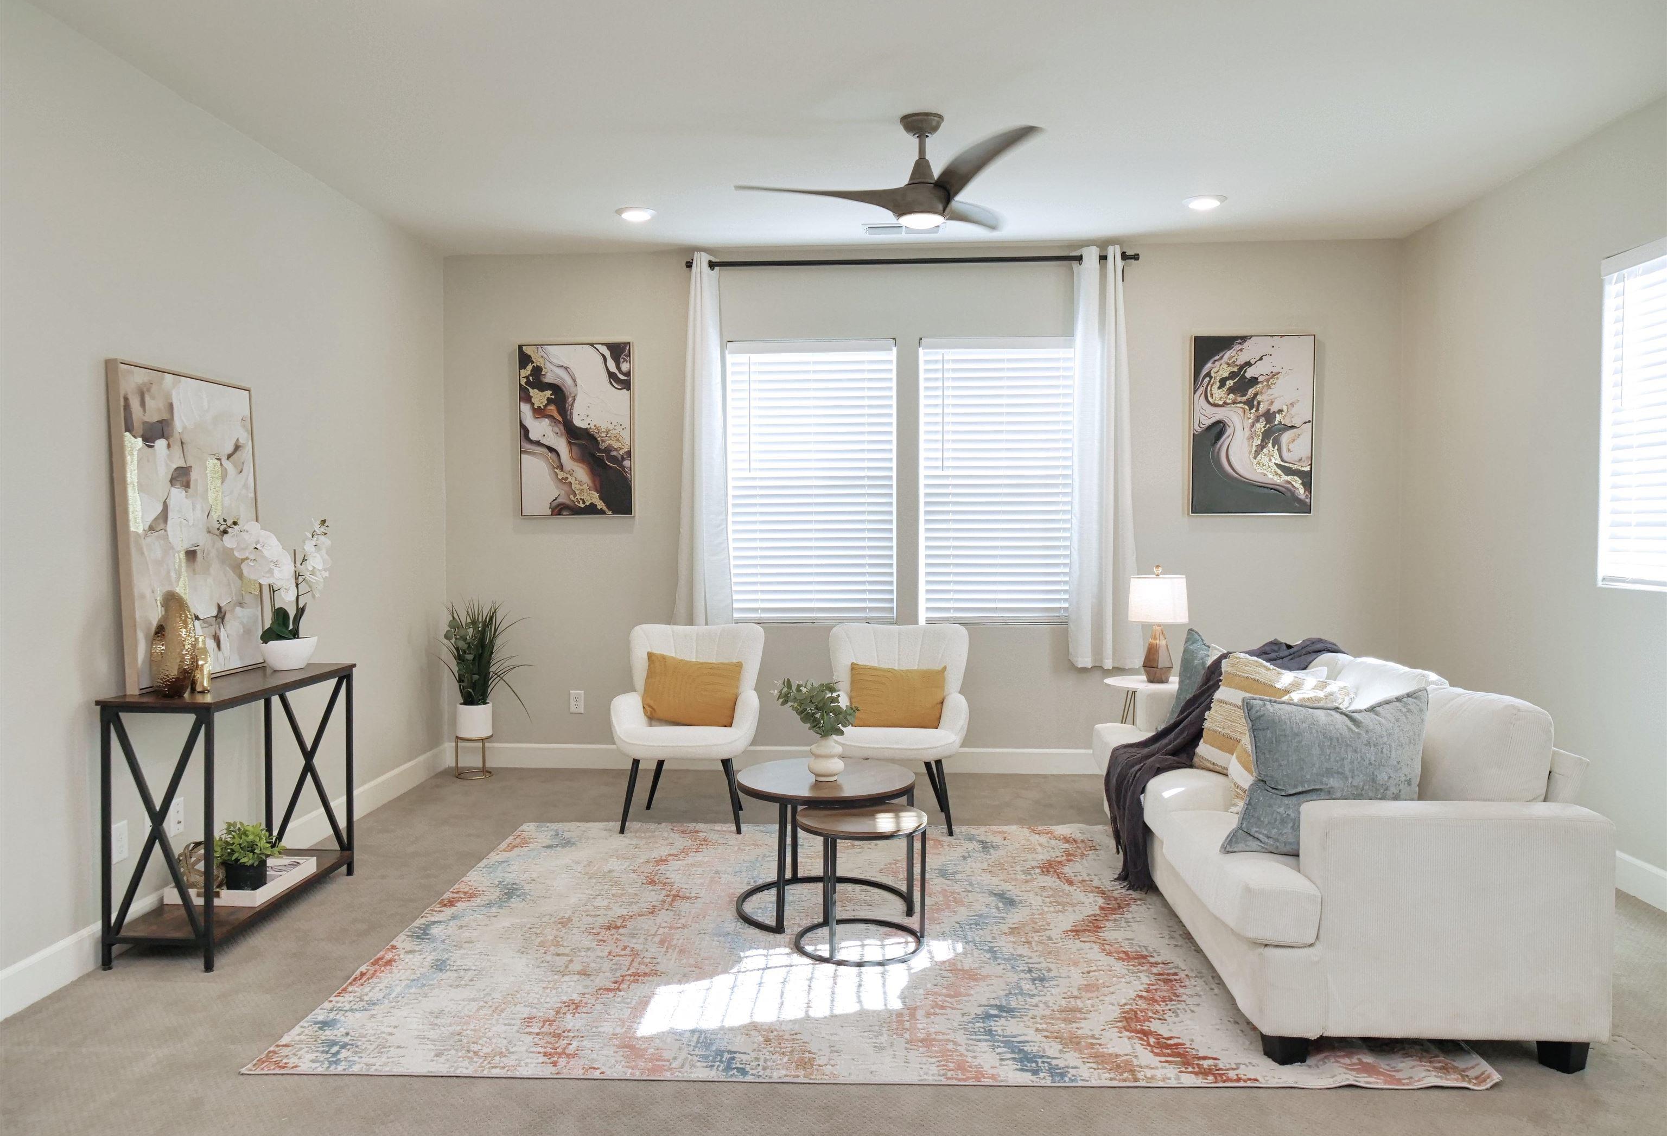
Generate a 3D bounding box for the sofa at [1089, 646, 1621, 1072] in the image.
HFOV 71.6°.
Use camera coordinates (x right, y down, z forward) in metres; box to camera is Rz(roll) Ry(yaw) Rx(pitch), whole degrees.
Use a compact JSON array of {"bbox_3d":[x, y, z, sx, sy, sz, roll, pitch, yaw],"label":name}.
[{"bbox_3d":[1.526,0.736,3.923,0.924,0.883,2.274,0,2,3],"label":"sofa"}]

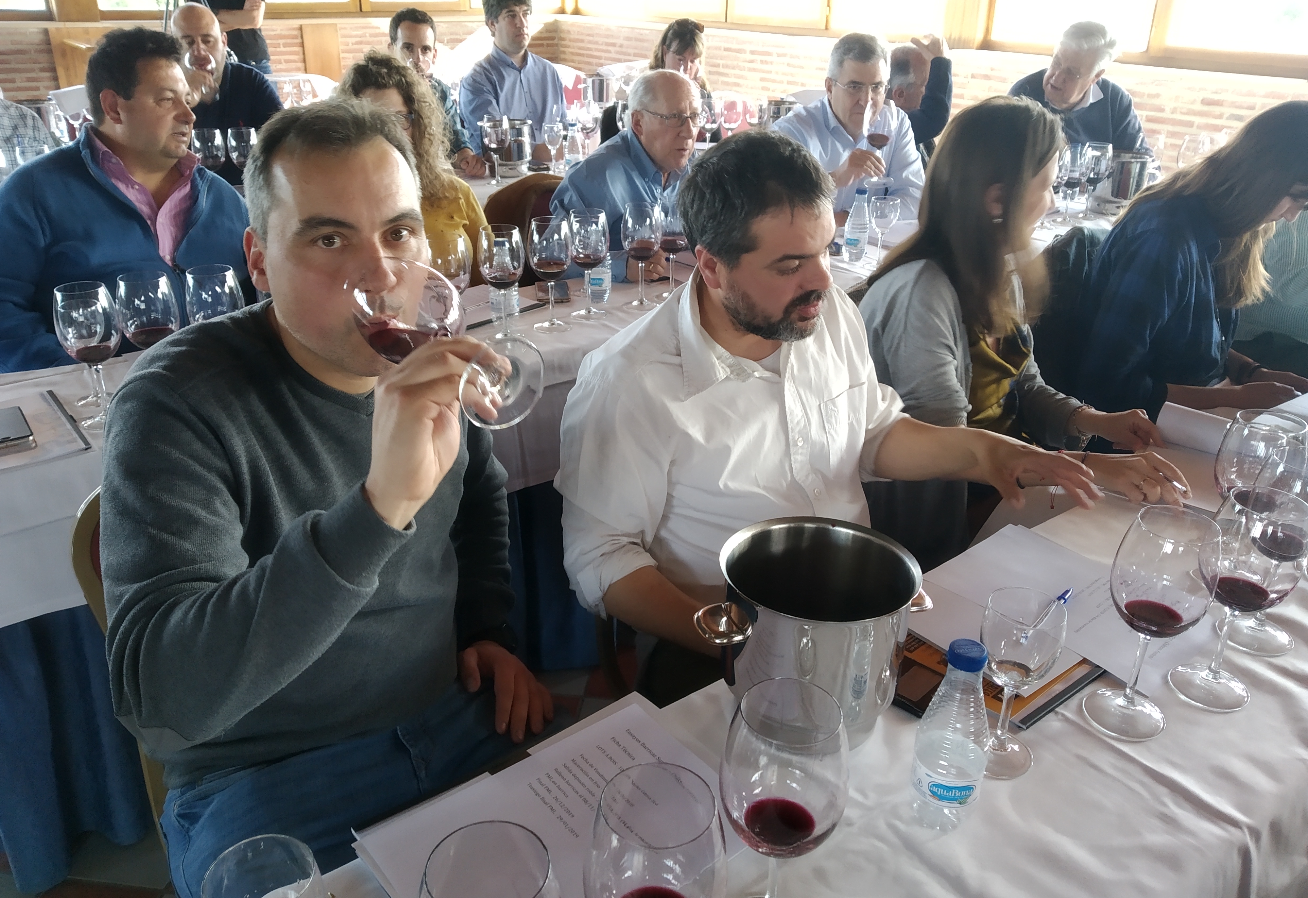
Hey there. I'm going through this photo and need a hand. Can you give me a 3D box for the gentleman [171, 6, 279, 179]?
[{"bbox_3d":[-1.459,-0.841,3.432,0.580,1.300,0.820,-9,28,-21],"label":"gentleman"}]

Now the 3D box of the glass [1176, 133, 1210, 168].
[{"bbox_3d":[1.807,-0.935,3.315,0.088,0.224,0.088,1,26,0],"label":"glass"}]

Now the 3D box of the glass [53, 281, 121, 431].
[{"bbox_3d":[-0.869,-0.143,1.527,0.092,0.224,0.092,-13,29,-28],"label":"glass"}]

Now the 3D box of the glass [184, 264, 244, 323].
[{"bbox_3d":[-0.715,-0.186,1.623,0.092,0.224,0.092,-10,28,-22],"label":"glass"}]

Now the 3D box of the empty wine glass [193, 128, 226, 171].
[{"bbox_3d":[-1.359,-0.863,3.022,0.091,0.228,0.091,1,26,0],"label":"empty wine glass"}]

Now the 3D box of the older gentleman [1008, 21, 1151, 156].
[{"bbox_3d":[1.441,-0.824,3.538,0.600,1.300,0.820,5,26,8],"label":"older gentleman"}]

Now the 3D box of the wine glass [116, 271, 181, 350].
[{"bbox_3d":[-0.814,-0.171,1.605,0.088,0.224,0.088,1,26,0],"label":"wine glass"}]

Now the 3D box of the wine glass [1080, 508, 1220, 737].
[{"bbox_3d":[0.482,0.170,0.953,0.088,0.224,0.088,1,26,0],"label":"wine glass"}]

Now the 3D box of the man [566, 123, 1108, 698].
[{"bbox_3d":[0.264,0.252,1.285,0.660,1.260,0.800,-17,31,-33],"label":"man"}]

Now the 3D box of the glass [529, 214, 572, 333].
[{"bbox_3d":[-0.212,-0.358,2.024,0.088,0.224,0.088,1,26,0],"label":"glass"}]

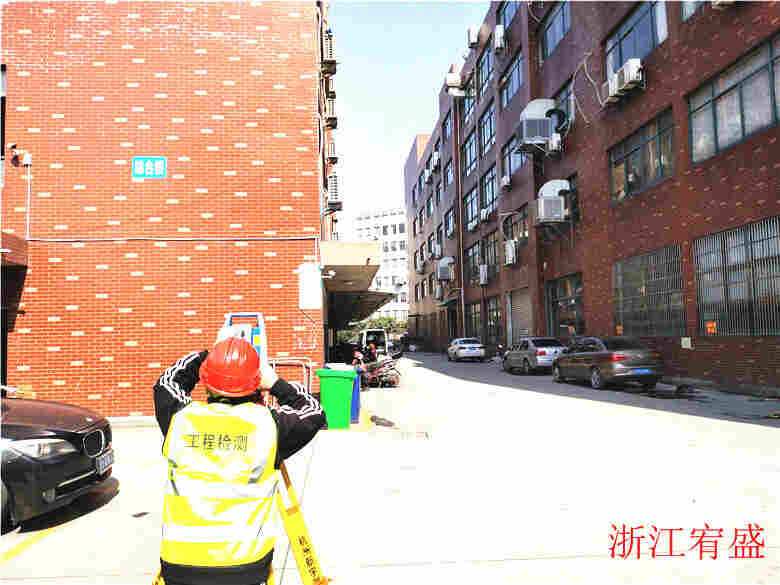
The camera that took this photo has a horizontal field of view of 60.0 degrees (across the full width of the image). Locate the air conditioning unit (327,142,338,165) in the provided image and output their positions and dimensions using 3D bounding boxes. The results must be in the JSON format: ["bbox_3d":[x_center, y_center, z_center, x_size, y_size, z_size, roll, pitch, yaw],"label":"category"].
[{"bbox_3d":[-2.228,-5.385,26.262,0.310,0.630,0.800,-1,-4,-4],"label":"air conditioning unit"}]

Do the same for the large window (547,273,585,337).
[{"bbox_3d":[8.033,0.648,31.014,0.150,2.750,5.150,-1,-4,-4],"label":"large window"}]

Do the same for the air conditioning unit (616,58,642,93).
[{"bbox_3d":[7.969,-7.217,22.528,0.350,0.680,0.880,-1,-4,-4],"label":"air conditioning unit"}]

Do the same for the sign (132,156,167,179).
[{"bbox_3d":[-4.558,-2.369,12.812,0.640,0.405,0.030,-1,-4,-4],"label":"sign"}]

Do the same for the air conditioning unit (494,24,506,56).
[{"bbox_3d":[6.685,-15.466,41.081,0.380,1.350,0.950,-1,-4,-4],"label":"air conditioning unit"}]

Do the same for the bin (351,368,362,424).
[{"bbox_3d":[-0.904,1.986,13.064,0.730,1.060,0.580,-1,-4,-4],"label":"bin"}]

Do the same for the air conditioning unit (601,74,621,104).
[{"bbox_3d":[8.095,-7.411,24.320,0.330,0.700,0.850,-1,-4,-4],"label":"air conditioning unit"}]

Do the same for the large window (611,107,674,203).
[{"bbox_3d":[8.556,-4.499,23.163,0.150,2.080,4.850,-1,-4,-4],"label":"large window"}]

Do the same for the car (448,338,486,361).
[{"bbox_3d":[5.136,3.918,46.655,1.800,1.460,4.600,-1,-4,-4],"label":"car"}]

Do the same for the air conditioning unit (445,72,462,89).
[{"bbox_3d":[5.045,-16.752,53.290,1.050,1.050,1.050,-1,-4,-4],"label":"air conditioning unit"}]

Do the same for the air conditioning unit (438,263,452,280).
[{"bbox_3d":[4.911,-1.808,61.290,1.150,1.350,1.100,-1,-4,-4],"label":"air conditioning unit"}]

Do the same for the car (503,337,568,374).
[{"bbox_3d":[6.324,2.738,29.653,1.770,1.480,4.550,-1,-4,-7],"label":"car"}]

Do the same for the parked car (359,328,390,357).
[{"bbox_3d":[-1.113,3.861,47.185,1.750,2.100,4.700,-1,-4,-4],"label":"parked car"}]

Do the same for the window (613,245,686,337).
[{"bbox_3d":[8.648,0.089,22.823,0.150,2.780,5.150,-1,-4,-4],"label":"window"}]

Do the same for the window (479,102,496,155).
[{"bbox_3d":[6.681,-10.998,45.997,0.150,2.650,4.500,-1,-4,-4],"label":"window"}]

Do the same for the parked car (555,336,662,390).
[{"bbox_3d":[6.595,2.129,21.072,1.790,1.480,4.600,-1,-4,-9],"label":"parked car"}]

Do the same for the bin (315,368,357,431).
[{"bbox_3d":[-0.958,1.936,12.310,0.730,1.060,0.580,-1,-4,-4],"label":"bin"}]

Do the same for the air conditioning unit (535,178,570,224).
[{"bbox_3d":[7.159,-4.078,29.965,1.250,1.700,1.100,-1,-4,-4],"label":"air conditioning unit"}]

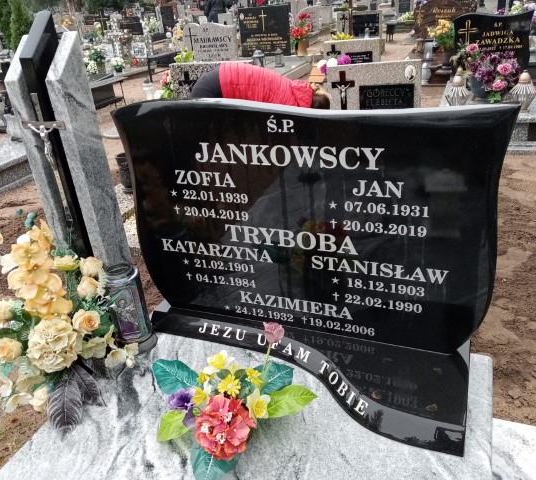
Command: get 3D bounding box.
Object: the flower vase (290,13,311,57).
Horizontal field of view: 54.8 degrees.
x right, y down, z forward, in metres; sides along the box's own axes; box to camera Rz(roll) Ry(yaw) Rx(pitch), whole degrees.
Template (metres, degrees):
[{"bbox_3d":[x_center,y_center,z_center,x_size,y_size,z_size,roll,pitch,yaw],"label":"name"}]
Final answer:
[{"bbox_3d":[0.472,-2.983,7.500,0.310,0.630,0.280,-5,27,0],"label":"flower vase"}]

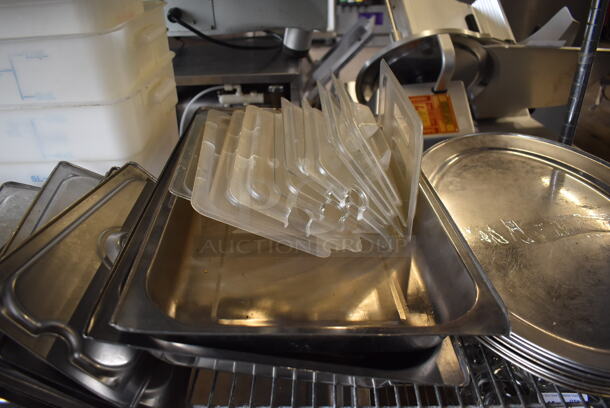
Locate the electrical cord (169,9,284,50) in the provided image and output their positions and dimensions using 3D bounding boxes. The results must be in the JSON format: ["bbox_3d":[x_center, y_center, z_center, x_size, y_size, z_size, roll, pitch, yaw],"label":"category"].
[{"bbox_3d":[-0.203,-0.443,1.160,0.275,0.095,0.110,-5,24,-11],"label":"electrical cord"}]

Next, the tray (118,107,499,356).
[{"bbox_3d":[-0.004,-0.004,0.597,0.325,0.065,0.530,2,30,-5],"label":"tray"}]

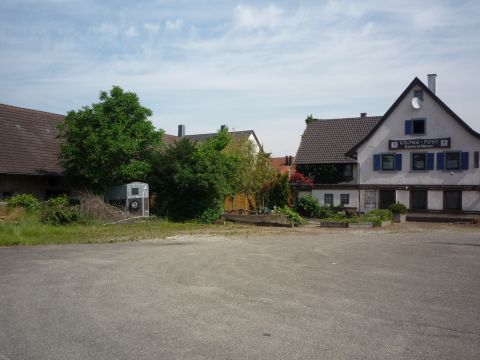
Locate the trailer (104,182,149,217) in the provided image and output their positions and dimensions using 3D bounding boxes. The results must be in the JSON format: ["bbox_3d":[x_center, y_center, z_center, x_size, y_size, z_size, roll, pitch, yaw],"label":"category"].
[{"bbox_3d":[-7.593,1.373,30.000,1.650,2.300,3.100,1,-1,-42],"label":"trailer"}]

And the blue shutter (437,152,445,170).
[{"bbox_3d":[13.591,-1.216,29.986,0.440,1.180,0.060,0,-1,24],"label":"blue shutter"}]

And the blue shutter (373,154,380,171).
[{"bbox_3d":[9.480,-1.179,30.590,0.480,1.130,0.050,0,-1,28],"label":"blue shutter"}]

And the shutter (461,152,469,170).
[{"bbox_3d":[14.256,-1.171,28.088,0.480,1.130,0.050,0,-1,28],"label":"shutter"}]

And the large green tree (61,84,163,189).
[{"bbox_3d":[-9.923,-2.057,34.000,7.700,9.600,7.300,0,-1,0],"label":"large green tree"}]

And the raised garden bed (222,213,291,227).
[{"bbox_3d":[1.106,2.349,26.539,4.000,0.750,1.200,0,-1,12],"label":"raised garden bed"}]

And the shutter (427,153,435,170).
[{"bbox_3d":[12.477,-1.177,29.016,0.480,1.130,0.050,0,-1,28],"label":"shutter"}]

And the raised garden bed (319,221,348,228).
[{"bbox_3d":[5.154,2.427,24.200,1.450,0.340,0.800,0,-1,-3],"label":"raised garden bed"}]

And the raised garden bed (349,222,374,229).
[{"bbox_3d":[6.893,2.556,25.386,1.400,0.340,0.800,0,-1,15],"label":"raised garden bed"}]

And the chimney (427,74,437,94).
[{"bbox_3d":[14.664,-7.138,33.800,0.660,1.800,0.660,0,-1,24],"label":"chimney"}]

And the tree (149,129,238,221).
[{"bbox_3d":[-2.996,-0.313,28.900,5.700,5.800,5.000,0,-1,0],"label":"tree"}]

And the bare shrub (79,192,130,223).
[{"bbox_3d":[-8.398,1.704,27.500,2.900,1.750,2.300,0,-1,0],"label":"bare shrub"}]

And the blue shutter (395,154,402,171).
[{"bbox_3d":[11.146,-1.226,31.085,0.430,1.180,0.060,0,-1,24],"label":"blue shutter"}]

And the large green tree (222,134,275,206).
[{"bbox_3d":[0.649,-0.307,30.300,3.600,5.300,3.500,0,-1,0],"label":"large green tree"}]

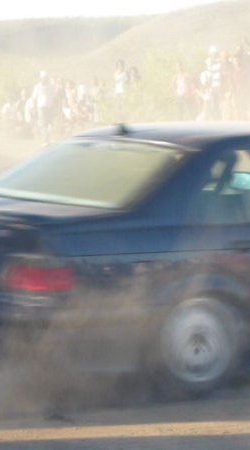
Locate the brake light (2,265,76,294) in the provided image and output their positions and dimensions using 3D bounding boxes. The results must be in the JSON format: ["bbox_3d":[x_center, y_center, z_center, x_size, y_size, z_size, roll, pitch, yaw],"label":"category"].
[{"bbox_3d":[-0.390,0.253,8.379,0.170,0.120,0.400,-3,7,-42],"label":"brake light"}]

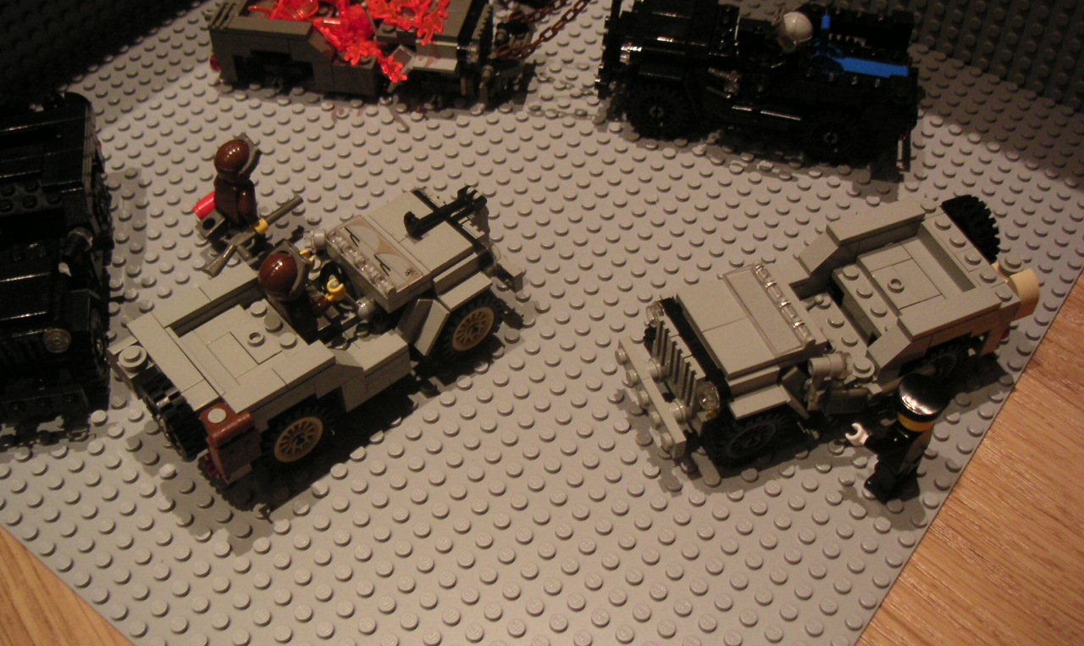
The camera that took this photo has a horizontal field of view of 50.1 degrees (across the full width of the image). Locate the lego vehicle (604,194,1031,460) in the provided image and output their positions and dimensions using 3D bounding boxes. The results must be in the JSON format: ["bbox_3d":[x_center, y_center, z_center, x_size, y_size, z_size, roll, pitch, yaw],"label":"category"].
[{"bbox_3d":[0.088,0.001,0.356,0.129,0.037,0.051,-18,52,-15],"label":"lego vehicle"}]

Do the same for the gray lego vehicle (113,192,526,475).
[{"bbox_3d":[-0.064,-0.002,0.354,0.123,0.044,0.053,-32,57,-24],"label":"gray lego vehicle"}]

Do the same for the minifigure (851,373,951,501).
[{"bbox_3d":[0.101,0.032,0.327,0.024,0.042,0.021,-34,58,-26],"label":"minifigure"}]

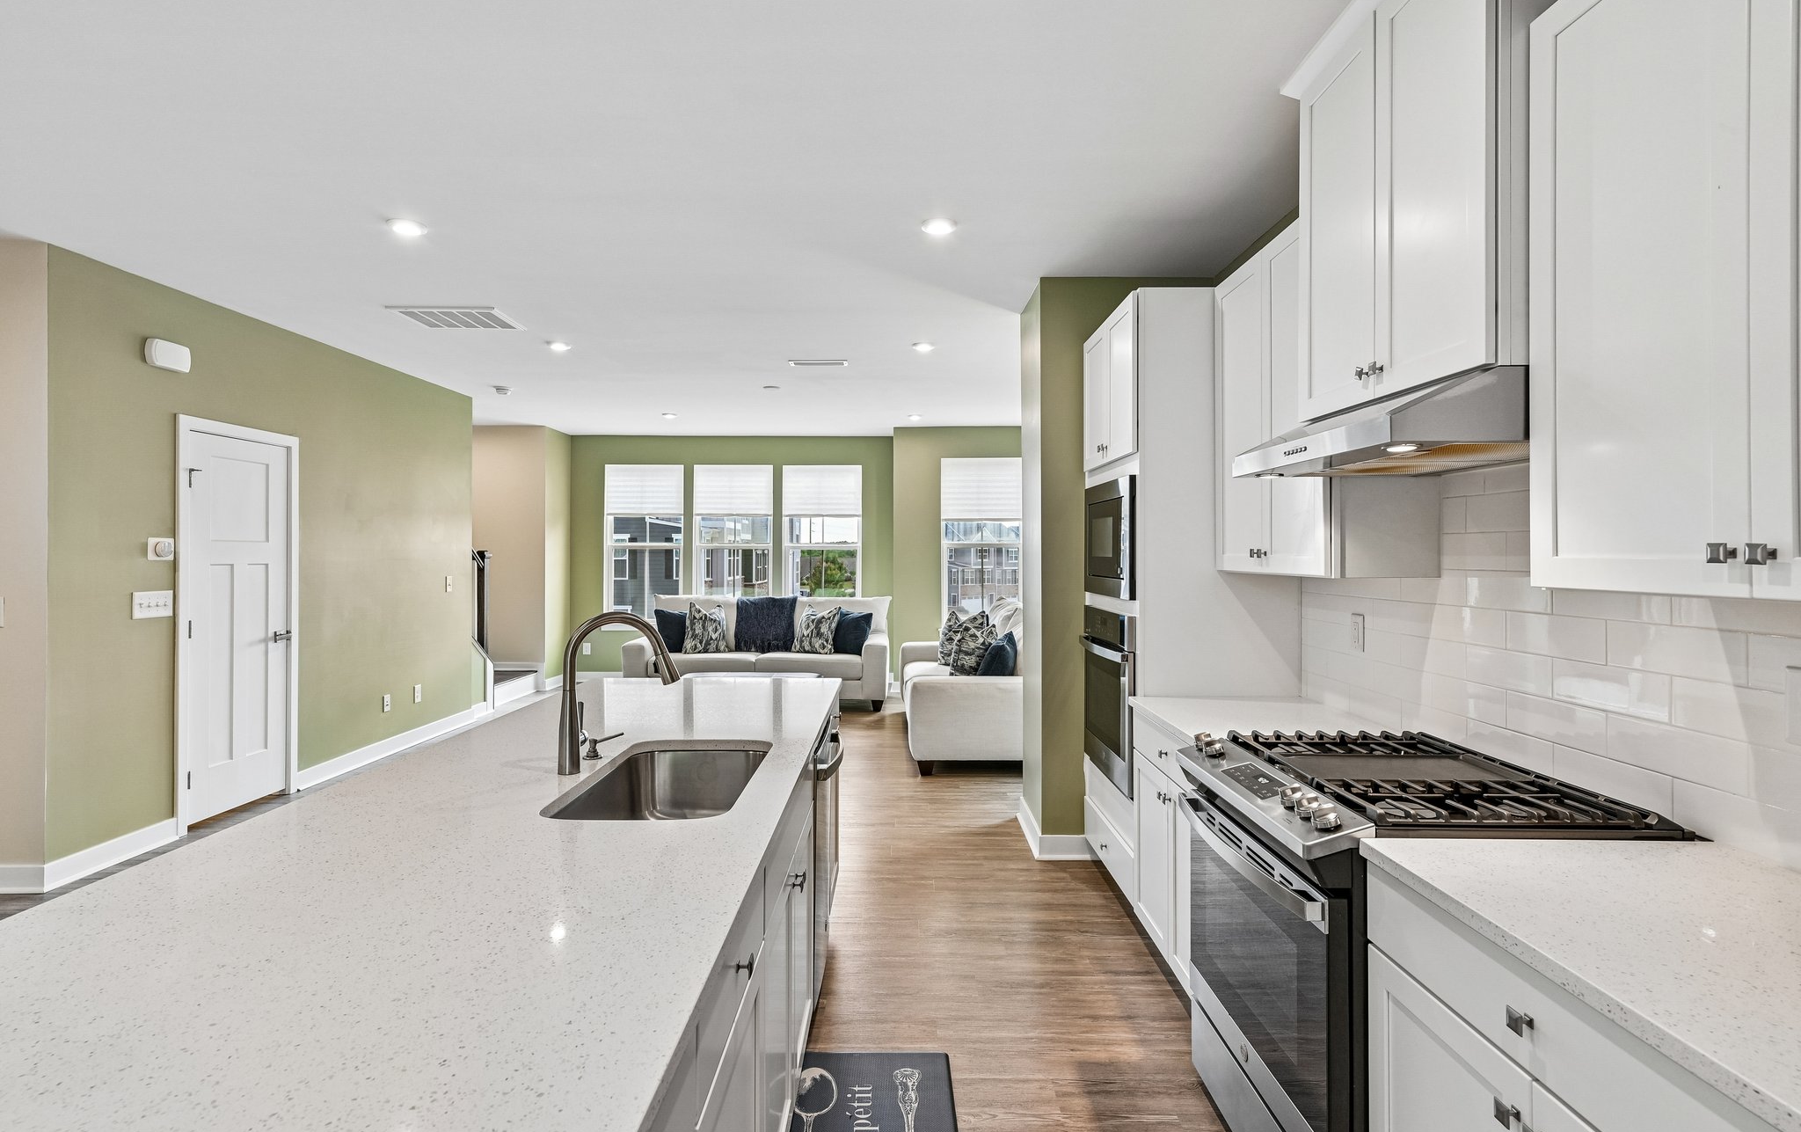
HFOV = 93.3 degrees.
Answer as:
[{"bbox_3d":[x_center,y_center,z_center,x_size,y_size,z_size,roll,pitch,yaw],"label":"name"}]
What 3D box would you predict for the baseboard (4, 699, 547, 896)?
[{"bbox_3d":[-3.720,1.297,5.765,0.160,0.115,4.380,0,1,0],"label":"baseboard"}]

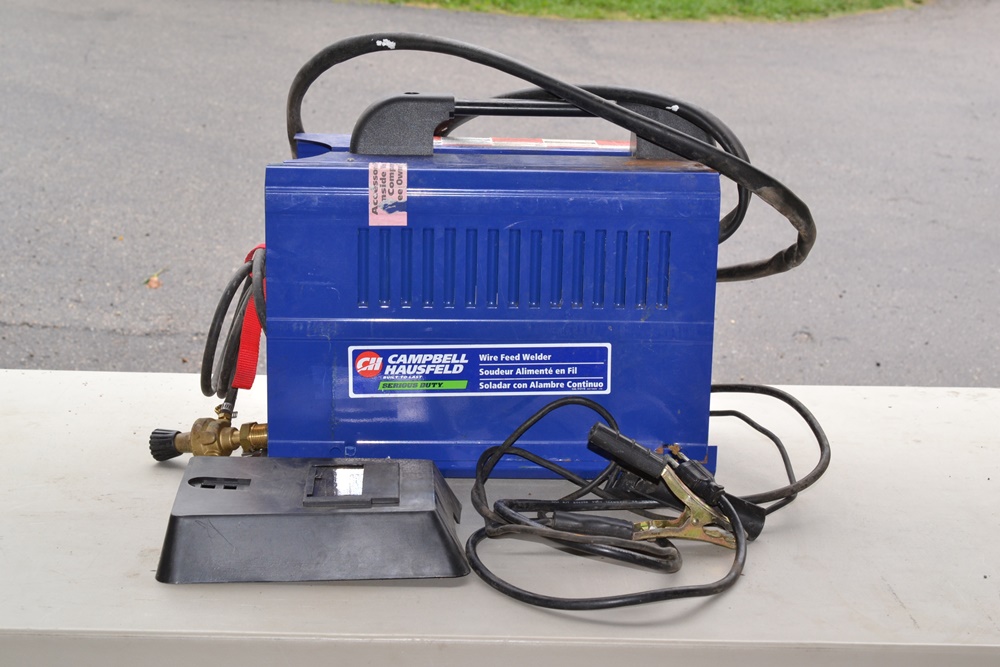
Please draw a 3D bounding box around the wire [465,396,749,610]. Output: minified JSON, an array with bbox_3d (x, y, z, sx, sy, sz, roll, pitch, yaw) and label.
[{"bbox_3d":[0.096,0.143,1.521,0.255,0.093,0.325,1,13,-3],"label":"wire"}]

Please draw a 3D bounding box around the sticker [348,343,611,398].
[{"bbox_3d":[-0.020,0.037,1.674,0.264,0.053,0.003,-1,13,-3],"label":"sticker"}]

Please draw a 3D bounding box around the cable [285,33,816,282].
[{"bbox_3d":[0.049,-0.189,1.810,0.565,0.260,0.210,1,13,-3],"label":"cable"}]

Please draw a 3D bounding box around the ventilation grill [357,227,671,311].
[{"bbox_3d":[0.015,-0.064,1.654,0.309,0.081,0.008,1,13,-3],"label":"ventilation grill"}]

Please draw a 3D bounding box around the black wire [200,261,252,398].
[{"bbox_3d":[-0.285,-0.001,1.744,0.053,0.143,0.110,1,13,-3],"label":"black wire"}]

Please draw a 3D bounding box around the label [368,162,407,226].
[{"bbox_3d":[-0.110,-0.137,1.651,0.037,0.057,0.045,1,13,-3],"label":"label"}]

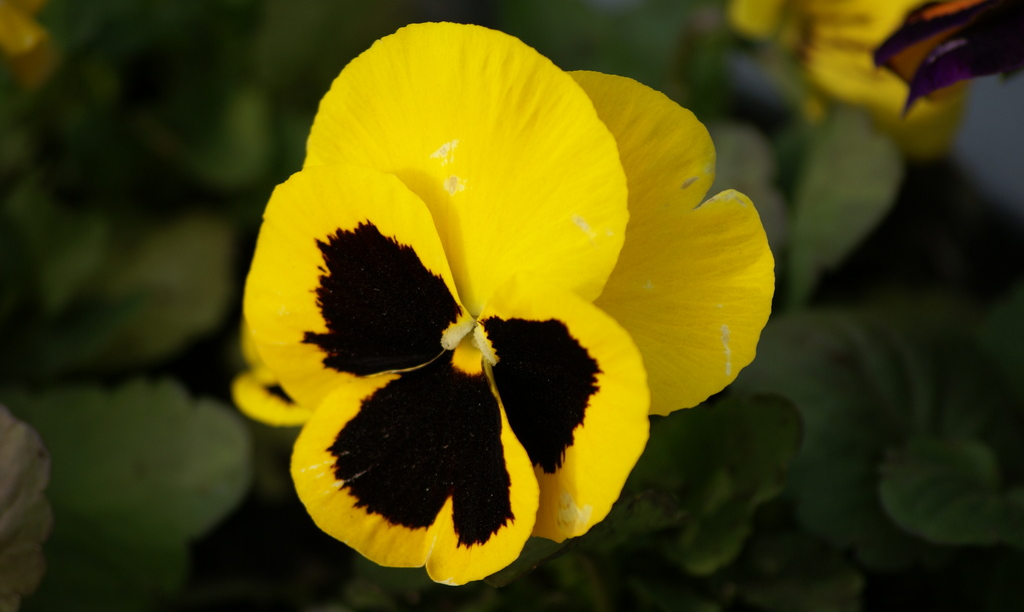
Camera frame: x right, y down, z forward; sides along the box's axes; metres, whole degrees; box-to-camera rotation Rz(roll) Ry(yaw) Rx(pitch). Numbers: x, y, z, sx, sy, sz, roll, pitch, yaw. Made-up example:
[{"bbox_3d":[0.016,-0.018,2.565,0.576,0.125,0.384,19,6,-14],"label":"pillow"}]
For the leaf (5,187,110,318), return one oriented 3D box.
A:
[{"bbox_3d":[-0.062,-0.008,1.165,0.015,0.018,0.009,12,-12,-3],"label":"leaf"}]

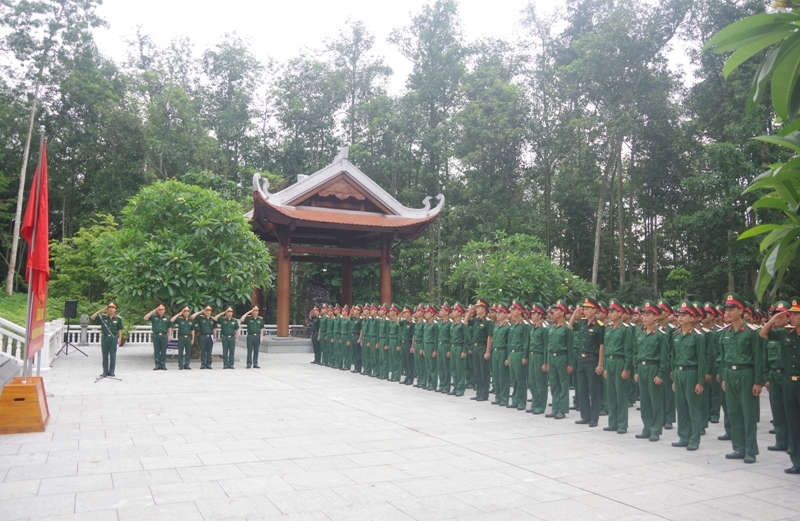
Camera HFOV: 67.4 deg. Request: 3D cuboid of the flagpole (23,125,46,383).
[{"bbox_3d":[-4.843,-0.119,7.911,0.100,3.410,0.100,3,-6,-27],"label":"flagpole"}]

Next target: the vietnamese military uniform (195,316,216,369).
[{"bbox_3d":[-5.216,2.210,16.164,0.560,1.400,0.340,3,-6,-24],"label":"vietnamese military uniform"}]

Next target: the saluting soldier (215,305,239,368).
[{"bbox_3d":[-4.802,2.139,16.600,0.680,1.700,0.420,3,-6,-28],"label":"saluting soldier"}]

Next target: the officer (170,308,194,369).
[{"bbox_3d":[-5.783,2.087,16.078,0.640,1.700,0.420,3,-6,-24],"label":"officer"}]

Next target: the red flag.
[{"bbox_3d":[-4.929,-0.540,8.100,0.360,2.100,0.320,4,-7,-37],"label":"red flag"}]

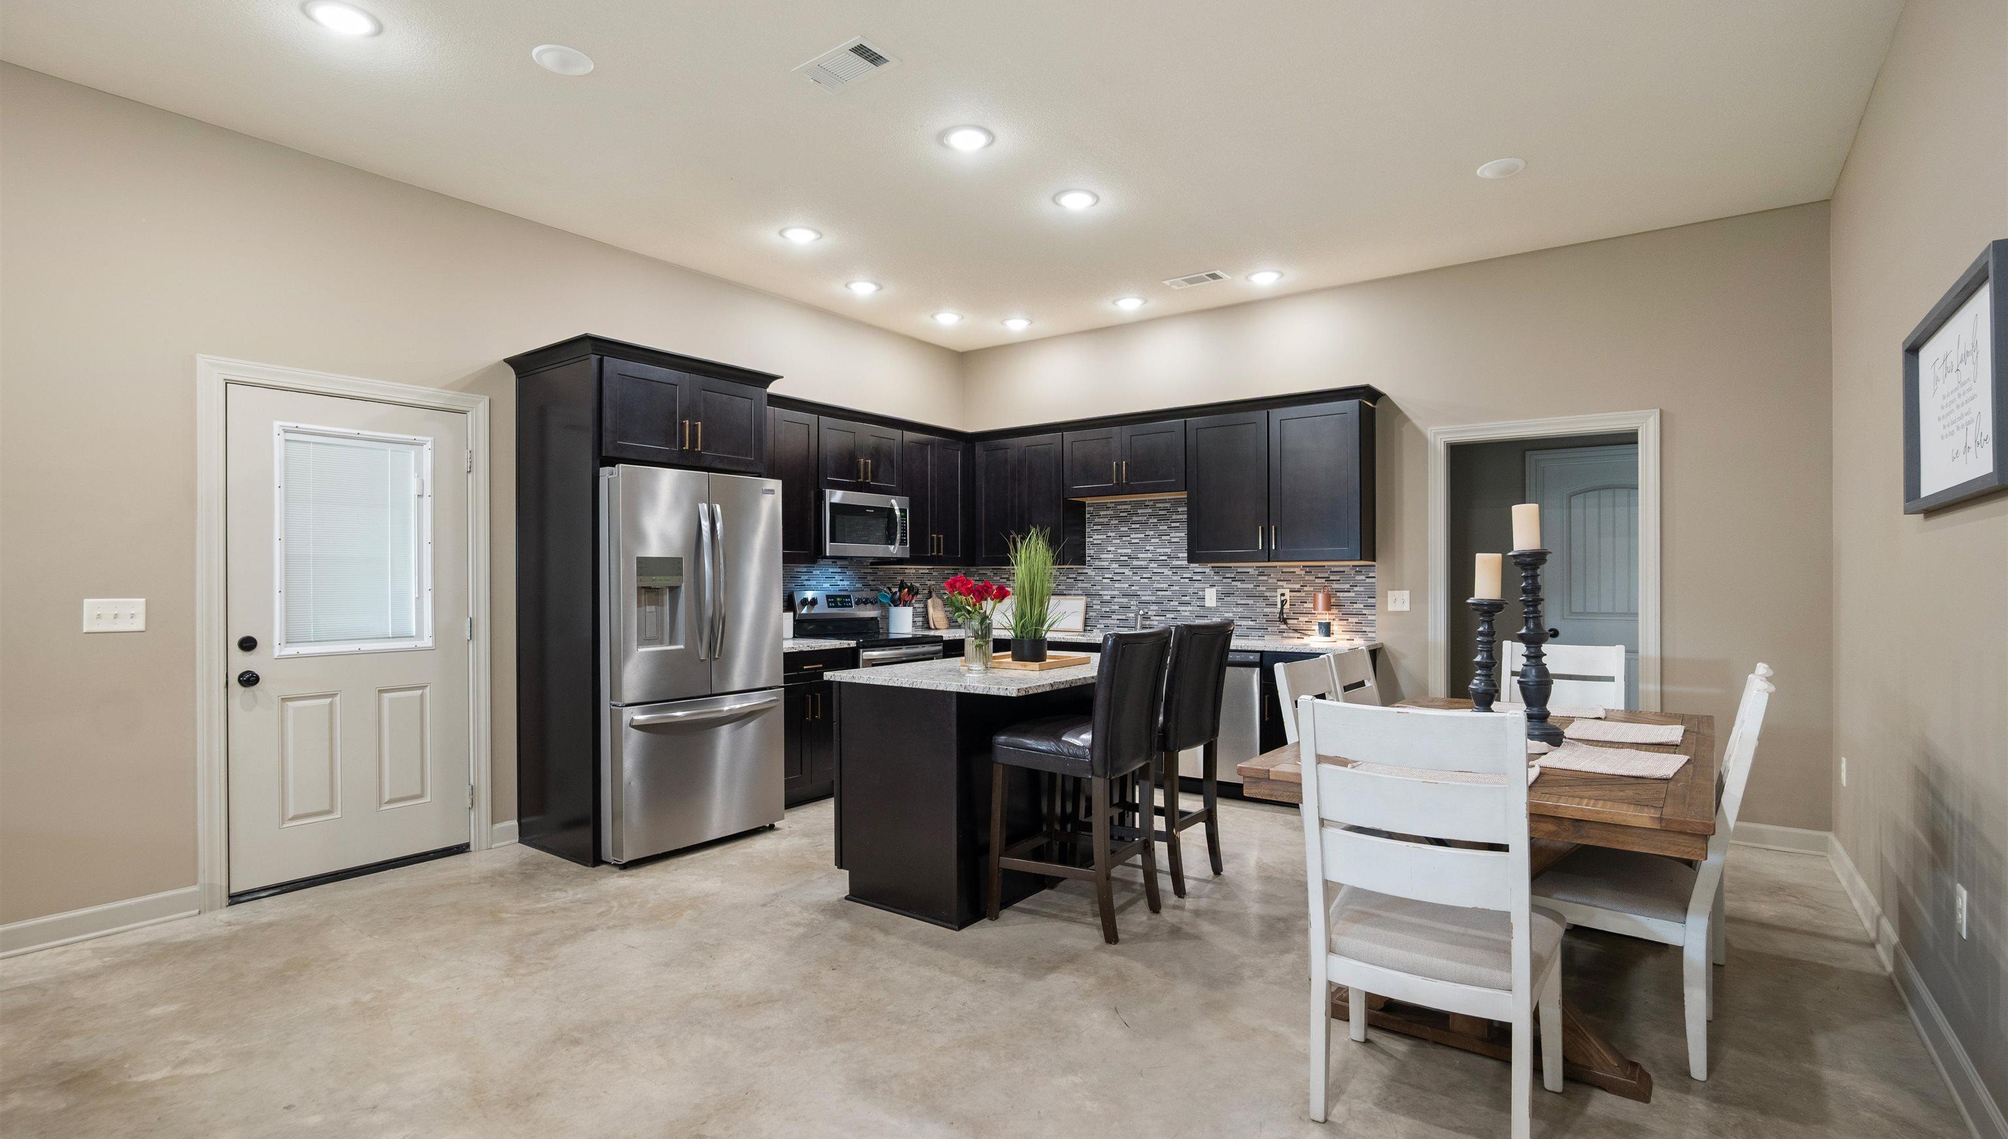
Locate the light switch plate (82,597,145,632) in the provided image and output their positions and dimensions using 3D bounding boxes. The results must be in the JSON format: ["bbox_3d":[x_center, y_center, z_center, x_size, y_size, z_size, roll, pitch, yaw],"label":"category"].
[{"bbox_3d":[-3.269,0.171,3.283,0.010,0.117,0.162,0,0,38],"label":"light switch plate"}]

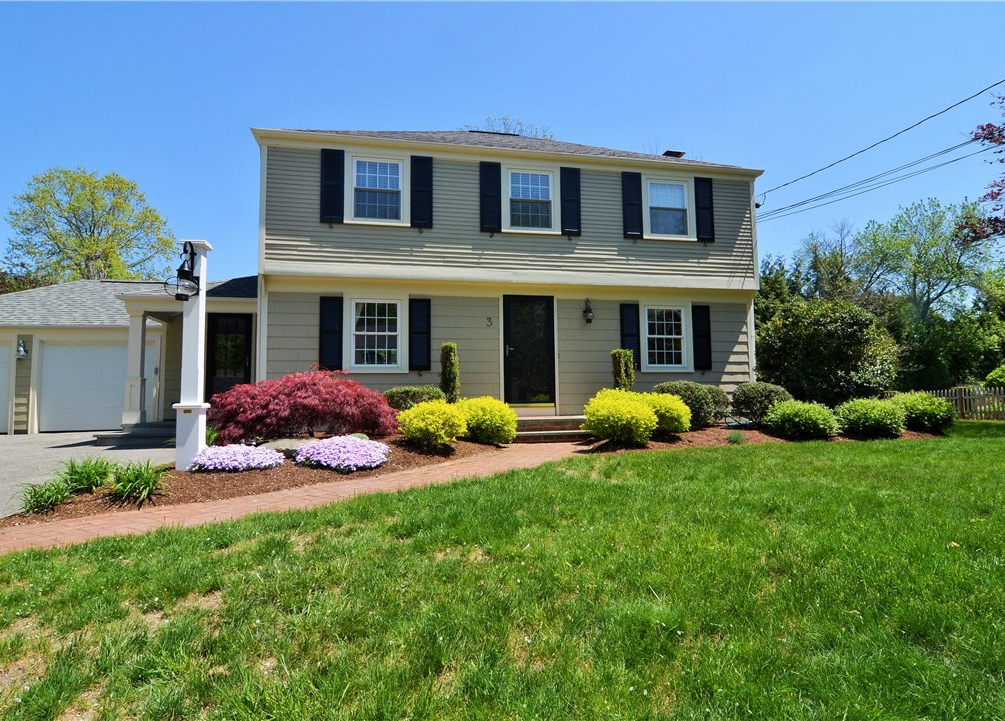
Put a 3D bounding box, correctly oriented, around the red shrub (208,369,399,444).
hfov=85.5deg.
[{"bbox_3d":[-2.969,0.721,7.963,2.800,1.120,2.200,0,-4,-11],"label":"red shrub"}]

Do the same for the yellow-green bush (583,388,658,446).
[{"bbox_3d":[1.838,0.881,8.500,1.130,0.853,1.130,0,-3,-11],"label":"yellow-green bush"}]

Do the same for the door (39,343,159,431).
[{"bbox_3d":[-9.602,0.653,13.004,2.460,2.120,0.080,0,-4,-11],"label":"door"}]

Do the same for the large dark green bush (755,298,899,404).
[{"bbox_3d":[7.244,0.033,12.300,2.748,2.814,2.748,0,-3,-11],"label":"large dark green bush"}]

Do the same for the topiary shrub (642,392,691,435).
[{"bbox_3d":[2.681,0.905,9.127,1.000,0.700,0.970,0,-4,-11],"label":"topiary shrub"}]

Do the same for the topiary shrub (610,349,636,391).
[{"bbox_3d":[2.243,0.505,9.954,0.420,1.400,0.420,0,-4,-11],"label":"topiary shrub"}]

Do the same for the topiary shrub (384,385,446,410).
[{"bbox_3d":[-1.421,0.821,8.850,0.980,0.826,0.980,0,-3,-11],"label":"topiary shrub"}]

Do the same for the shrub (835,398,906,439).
[{"bbox_3d":[6.349,1.010,9.400,1.003,0.669,1.003,0,-3,-11],"label":"shrub"}]

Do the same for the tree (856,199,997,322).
[{"bbox_3d":[20.861,-2.821,27.000,5.378,10.378,5.378,0,-3,-11],"label":"tree"}]

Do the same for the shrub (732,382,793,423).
[{"bbox_3d":[4.894,0.830,10.174,1.040,0.780,1.000,0,-4,-11],"label":"shrub"}]

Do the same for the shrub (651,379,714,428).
[{"bbox_3d":[3.252,0.785,9.724,1.060,0.800,1.020,0,-4,-11],"label":"shrub"}]

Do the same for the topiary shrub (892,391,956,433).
[{"bbox_3d":[7.674,0.937,9.900,0.892,0.743,0.892,0,-3,-11],"label":"topiary shrub"}]

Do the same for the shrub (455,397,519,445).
[{"bbox_3d":[-0.262,0.953,8.650,1.001,0.726,1.001,0,-3,-11],"label":"shrub"}]

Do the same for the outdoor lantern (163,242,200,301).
[{"bbox_3d":[-3.833,-1.063,6.563,0.330,0.695,0.490,0,-3,-11],"label":"outdoor lantern"}]

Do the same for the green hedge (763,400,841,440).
[{"bbox_3d":[4.835,0.980,8.729,1.100,0.640,1.050,0,-4,-11],"label":"green hedge"}]

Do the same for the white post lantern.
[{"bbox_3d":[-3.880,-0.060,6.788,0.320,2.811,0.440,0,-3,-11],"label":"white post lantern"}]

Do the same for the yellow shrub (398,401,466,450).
[{"bbox_3d":[-1.057,0.997,8.326,1.060,0.720,1.020,0,-4,-11],"label":"yellow shrub"}]

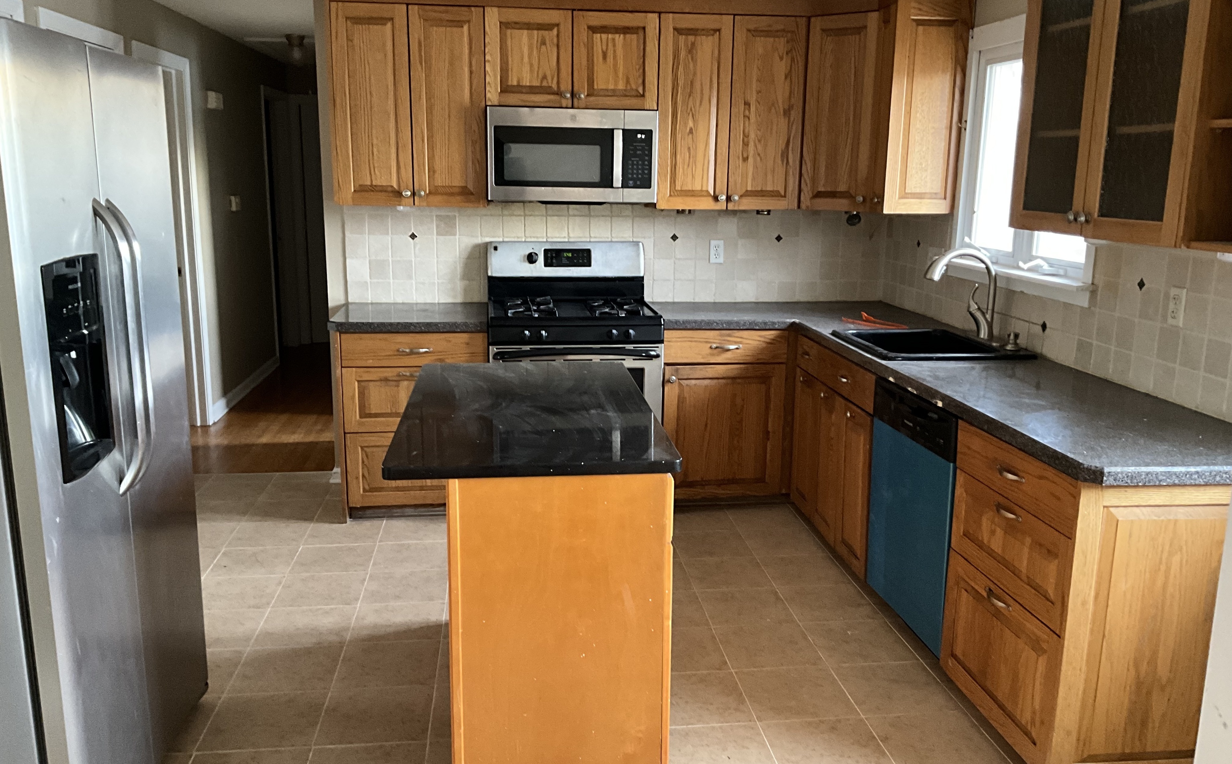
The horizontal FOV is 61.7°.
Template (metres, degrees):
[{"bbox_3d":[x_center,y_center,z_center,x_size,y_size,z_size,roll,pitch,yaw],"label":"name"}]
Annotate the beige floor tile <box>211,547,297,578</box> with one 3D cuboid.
[{"bbox_3d":[-1.433,0.718,4.094,0.305,0.010,0.305,-1,12,-6],"label":"beige floor tile"}]

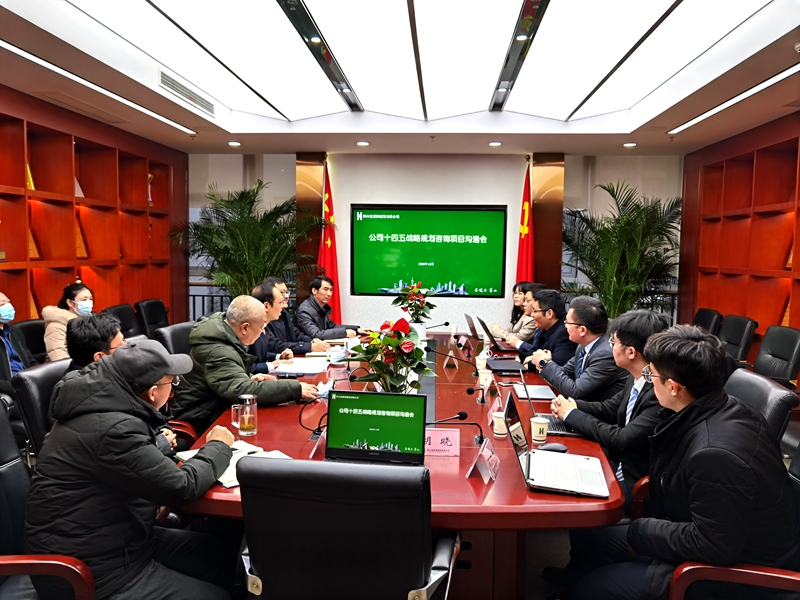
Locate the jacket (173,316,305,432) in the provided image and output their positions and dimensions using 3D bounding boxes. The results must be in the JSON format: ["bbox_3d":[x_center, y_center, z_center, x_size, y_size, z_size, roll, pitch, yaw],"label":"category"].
[{"bbox_3d":[-0.875,0.426,3.360,0.720,0.700,0.580,0,4,-8],"label":"jacket"}]

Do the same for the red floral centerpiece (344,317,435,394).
[{"bbox_3d":[-0.050,0.309,2.791,0.400,0.480,0.400,1,4,4],"label":"red floral centerpiece"}]

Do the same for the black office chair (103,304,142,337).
[{"bbox_3d":[-2.080,0.565,5.200,0.650,1.000,0.600,1,4,7],"label":"black office chair"}]

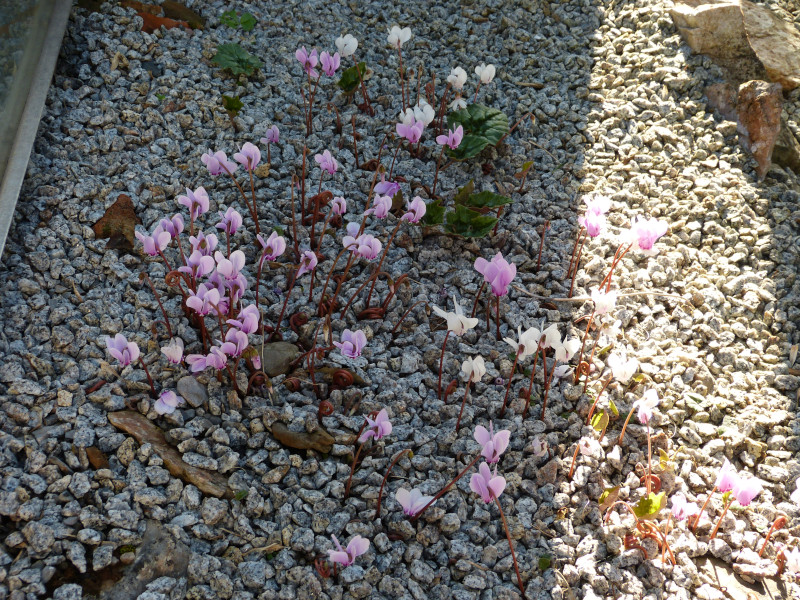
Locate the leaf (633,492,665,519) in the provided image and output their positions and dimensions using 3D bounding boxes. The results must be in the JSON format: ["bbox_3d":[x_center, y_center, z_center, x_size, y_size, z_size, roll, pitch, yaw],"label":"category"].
[{"bbox_3d":[0.186,0.154,0.969,0.024,0.018,0.018,9,38,12],"label":"leaf"}]

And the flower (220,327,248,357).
[{"bbox_3d":[-0.125,0.033,0.980,0.021,0.020,0.020,0,36,0],"label":"flower"}]

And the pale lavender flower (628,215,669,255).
[{"bbox_3d":[0.192,-0.051,1.000,0.029,0.026,0.025,0,36,0],"label":"pale lavender flower"}]

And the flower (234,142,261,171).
[{"bbox_3d":[-0.138,-0.130,1.170,0.023,0.022,0.020,0,36,0],"label":"flower"}]

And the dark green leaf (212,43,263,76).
[{"bbox_3d":[-0.202,-0.298,1.606,0.062,0.020,0.055,0,37,0],"label":"dark green leaf"}]

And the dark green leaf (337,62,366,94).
[{"bbox_3d":[-0.057,-0.261,1.527,0.035,0.036,0.025,-1,37,-2],"label":"dark green leaf"}]

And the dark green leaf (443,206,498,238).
[{"bbox_3d":[0.065,-0.073,1.200,0.048,0.018,0.034,0,36,0],"label":"dark green leaf"}]

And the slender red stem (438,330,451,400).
[{"bbox_3d":[0.037,0.054,1.061,0.005,0.074,0.005,4,38,-3],"label":"slender red stem"}]

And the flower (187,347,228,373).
[{"bbox_3d":[-0.148,0.045,0.985,0.031,0.017,0.021,0,36,0],"label":"flower"}]

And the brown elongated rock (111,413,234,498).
[{"bbox_3d":[-0.161,0.108,0.905,0.022,0.015,0.118,-31,48,-33],"label":"brown elongated rock"}]

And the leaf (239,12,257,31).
[{"bbox_3d":[-0.186,-0.340,1.580,0.022,0.014,0.023,0,36,0],"label":"leaf"}]

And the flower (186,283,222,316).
[{"bbox_3d":[-0.147,0.000,0.966,0.024,0.023,0.021,0,38,0],"label":"flower"}]

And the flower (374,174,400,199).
[{"bbox_3d":[-0.011,-0.105,1.194,0.024,0.021,0.020,-20,42,-23],"label":"flower"}]

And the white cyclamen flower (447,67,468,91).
[{"bbox_3d":[0.054,-0.210,1.227,0.020,0.021,0.018,0,38,0],"label":"white cyclamen flower"}]

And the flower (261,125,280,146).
[{"bbox_3d":[-0.147,-0.187,1.460,0.020,0.018,0.022,-18,39,-24],"label":"flower"}]

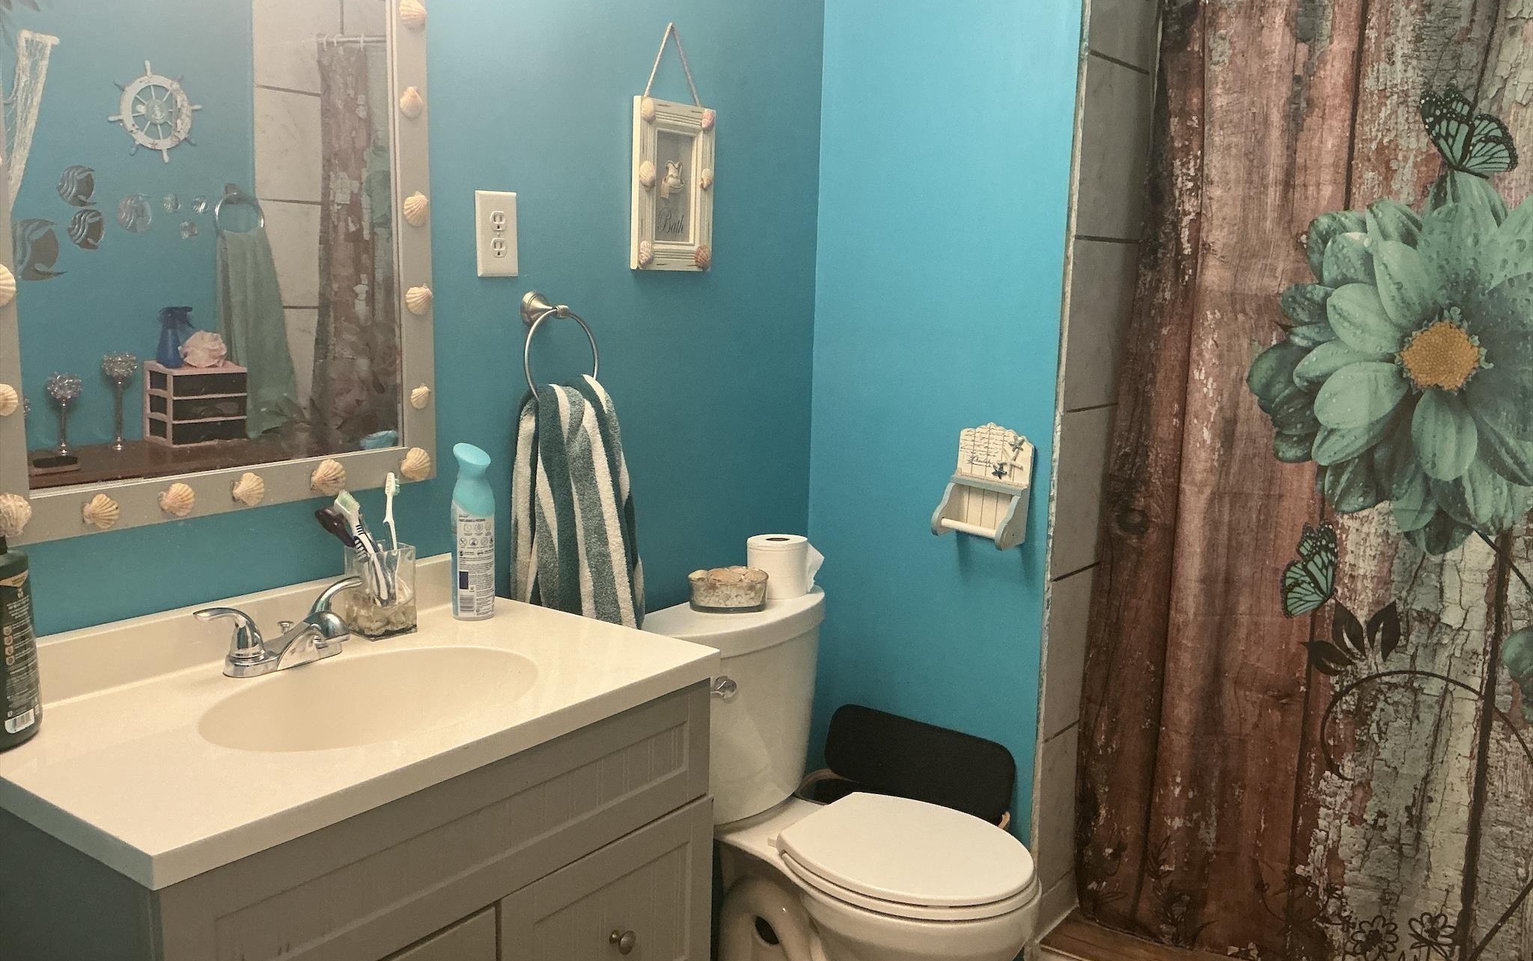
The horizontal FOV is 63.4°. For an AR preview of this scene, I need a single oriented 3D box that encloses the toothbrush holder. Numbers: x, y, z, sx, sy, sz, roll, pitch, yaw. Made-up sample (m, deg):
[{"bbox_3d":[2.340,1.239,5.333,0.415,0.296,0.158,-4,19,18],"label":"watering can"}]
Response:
[{"bbox_3d":[-0.512,0.145,1.642,0.065,0.115,0.065,8,11,39],"label":"toothbrush holder"}]

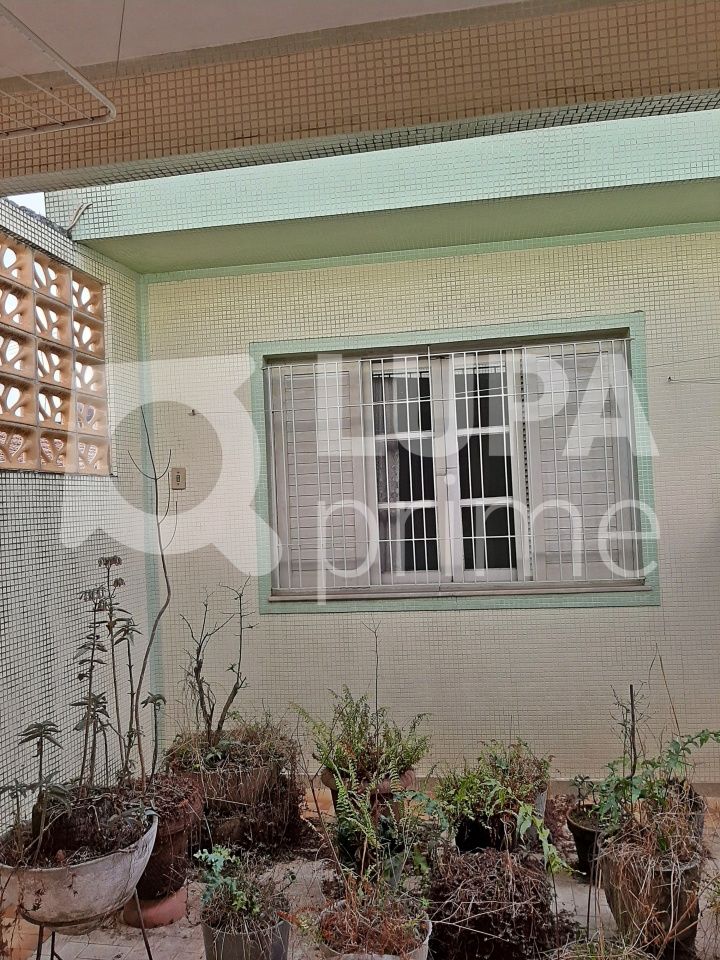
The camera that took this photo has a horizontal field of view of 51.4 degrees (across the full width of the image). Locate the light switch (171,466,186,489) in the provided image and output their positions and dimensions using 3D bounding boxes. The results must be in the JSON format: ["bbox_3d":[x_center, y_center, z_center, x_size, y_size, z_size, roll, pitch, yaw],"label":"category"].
[{"bbox_3d":[-0.967,-0.008,3.985,0.079,0.115,0.014,-2,-2,9],"label":"light switch"}]

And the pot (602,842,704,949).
[{"bbox_3d":[0.980,1.366,2.500,0.338,0.280,0.338,-3,-2,8],"label":"pot"}]

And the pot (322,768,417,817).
[{"bbox_3d":[0.039,1.370,3.080,0.390,0.350,0.390,-3,-2,0],"label":"pot"}]

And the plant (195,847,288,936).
[{"bbox_3d":[-0.353,1.212,2.250,0.280,0.190,0.270,-3,-2,8],"label":"plant"}]

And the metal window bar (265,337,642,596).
[{"bbox_3d":[0.435,-0.056,3.780,1.862,1.186,0.050,-2,-2,9],"label":"metal window bar"}]

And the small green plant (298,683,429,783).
[{"bbox_3d":[0.014,1.031,3.080,0.530,0.350,0.460,-3,-2,8],"label":"small green plant"}]

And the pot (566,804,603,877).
[{"bbox_3d":[0.931,1.410,2.900,0.256,0.220,0.256,-3,-2,8],"label":"pot"}]

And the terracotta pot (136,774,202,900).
[{"bbox_3d":[-0.764,1.341,2.770,0.390,0.320,0.390,-3,-2,0],"label":"terracotta pot"}]

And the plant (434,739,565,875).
[{"bbox_3d":[0.563,1.260,3.000,0.500,0.400,0.450,-3,-2,8],"label":"plant"}]

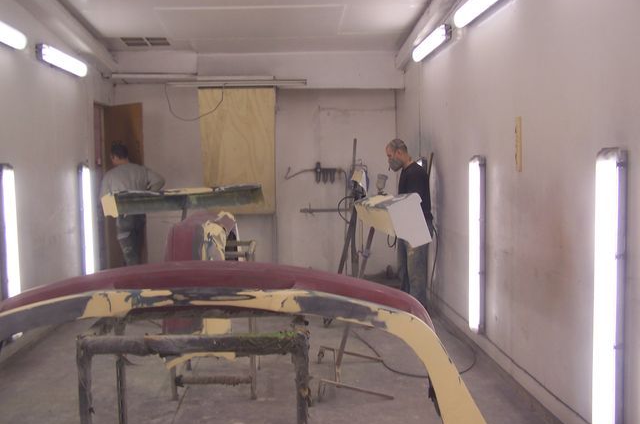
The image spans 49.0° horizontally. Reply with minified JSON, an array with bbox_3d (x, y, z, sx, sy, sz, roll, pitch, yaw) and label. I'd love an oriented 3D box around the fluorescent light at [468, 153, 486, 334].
[{"bbox_3d":[1.136,0.243,5.060,0.095,1.275,0.130,-1,4,-3],"label":"fluorescent light"}]

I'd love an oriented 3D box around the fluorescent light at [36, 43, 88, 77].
[{"bbox_3d":[-2.353,-1.390,6.510,0.095,0.130,1.275,-1,4,-3],"label":"fluorescent light"}]

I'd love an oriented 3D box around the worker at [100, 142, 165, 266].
[{"bbox_3d":[-1.944,0.088,7.283,0.620,1.640,0.450,-2,4,-20],"label":"worker"}]

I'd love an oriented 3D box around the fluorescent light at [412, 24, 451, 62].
[{"bbox_3d":[1.030,-1.547,6.532,0.095,0.130,1.275,-1,4,-3],"label":"fluorescent light"}]

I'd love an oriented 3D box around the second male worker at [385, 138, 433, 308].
[{"bbox_3d":[0.825,0.110,6.593,0.500,1.620,0.520,-1,4,-3],"label":"second male worker"}]

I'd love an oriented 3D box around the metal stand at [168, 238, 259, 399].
[{"bbox_3d":[-0.638,0.647,4.387,0.520,0.880,0.640,-1,4,-3],"label":"metal stand"}]

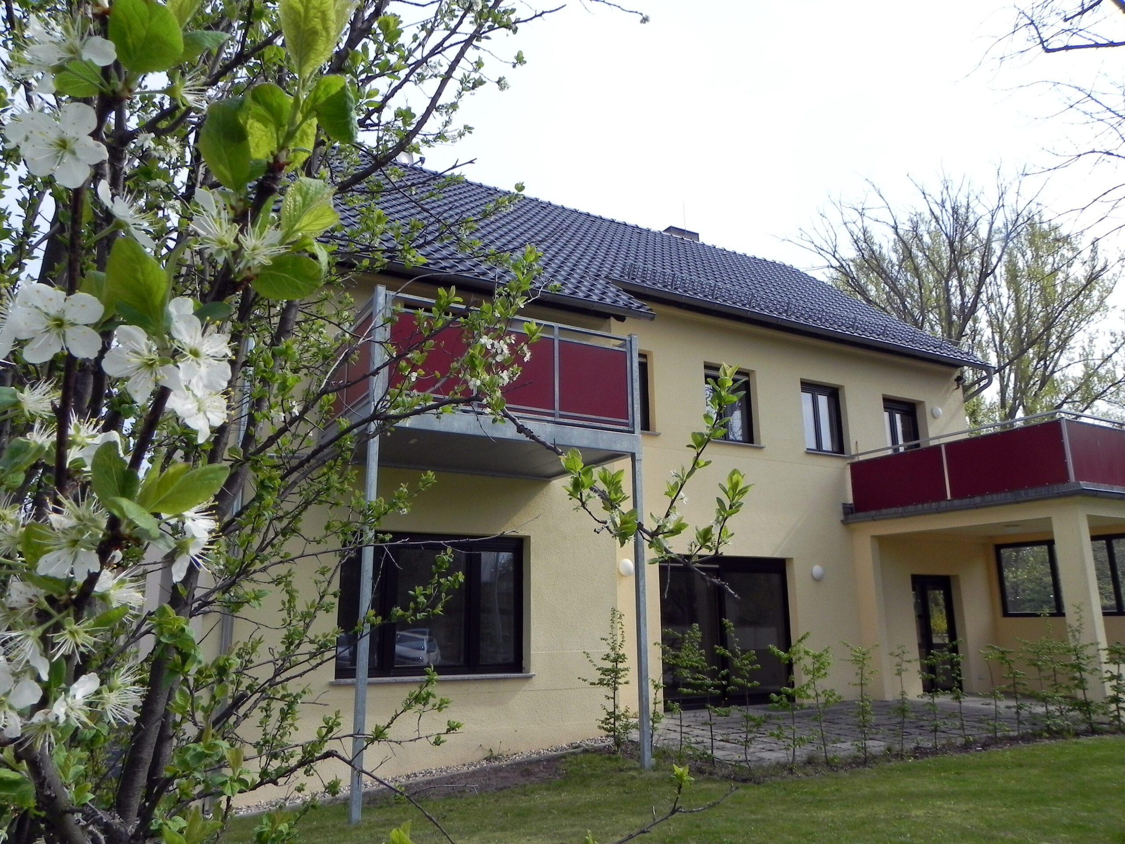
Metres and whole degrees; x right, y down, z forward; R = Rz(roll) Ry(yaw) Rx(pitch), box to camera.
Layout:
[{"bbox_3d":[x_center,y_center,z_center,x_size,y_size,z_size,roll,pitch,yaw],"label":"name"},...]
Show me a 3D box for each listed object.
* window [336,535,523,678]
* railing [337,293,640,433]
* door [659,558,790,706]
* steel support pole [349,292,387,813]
[{"bbox_3d":[-1.514,2.141,9.958,2.295,1.613,0.120,7,-15,-28],"label":"window"},{"bbox_3d":[-0.904,-0.378,9.411,2.973,1.073,1.892,7,-15,-28],"label":"railing"},{"bbox_3d":[2.536,3.253,13.174,2.600,2.265,0.120,7,-15,-28],"label":"door"},{"bbox_3d":[-1.722,1.004,7.537,0.080,4.738,0.080,7,-15,-28],"label":"steel support pole"}]

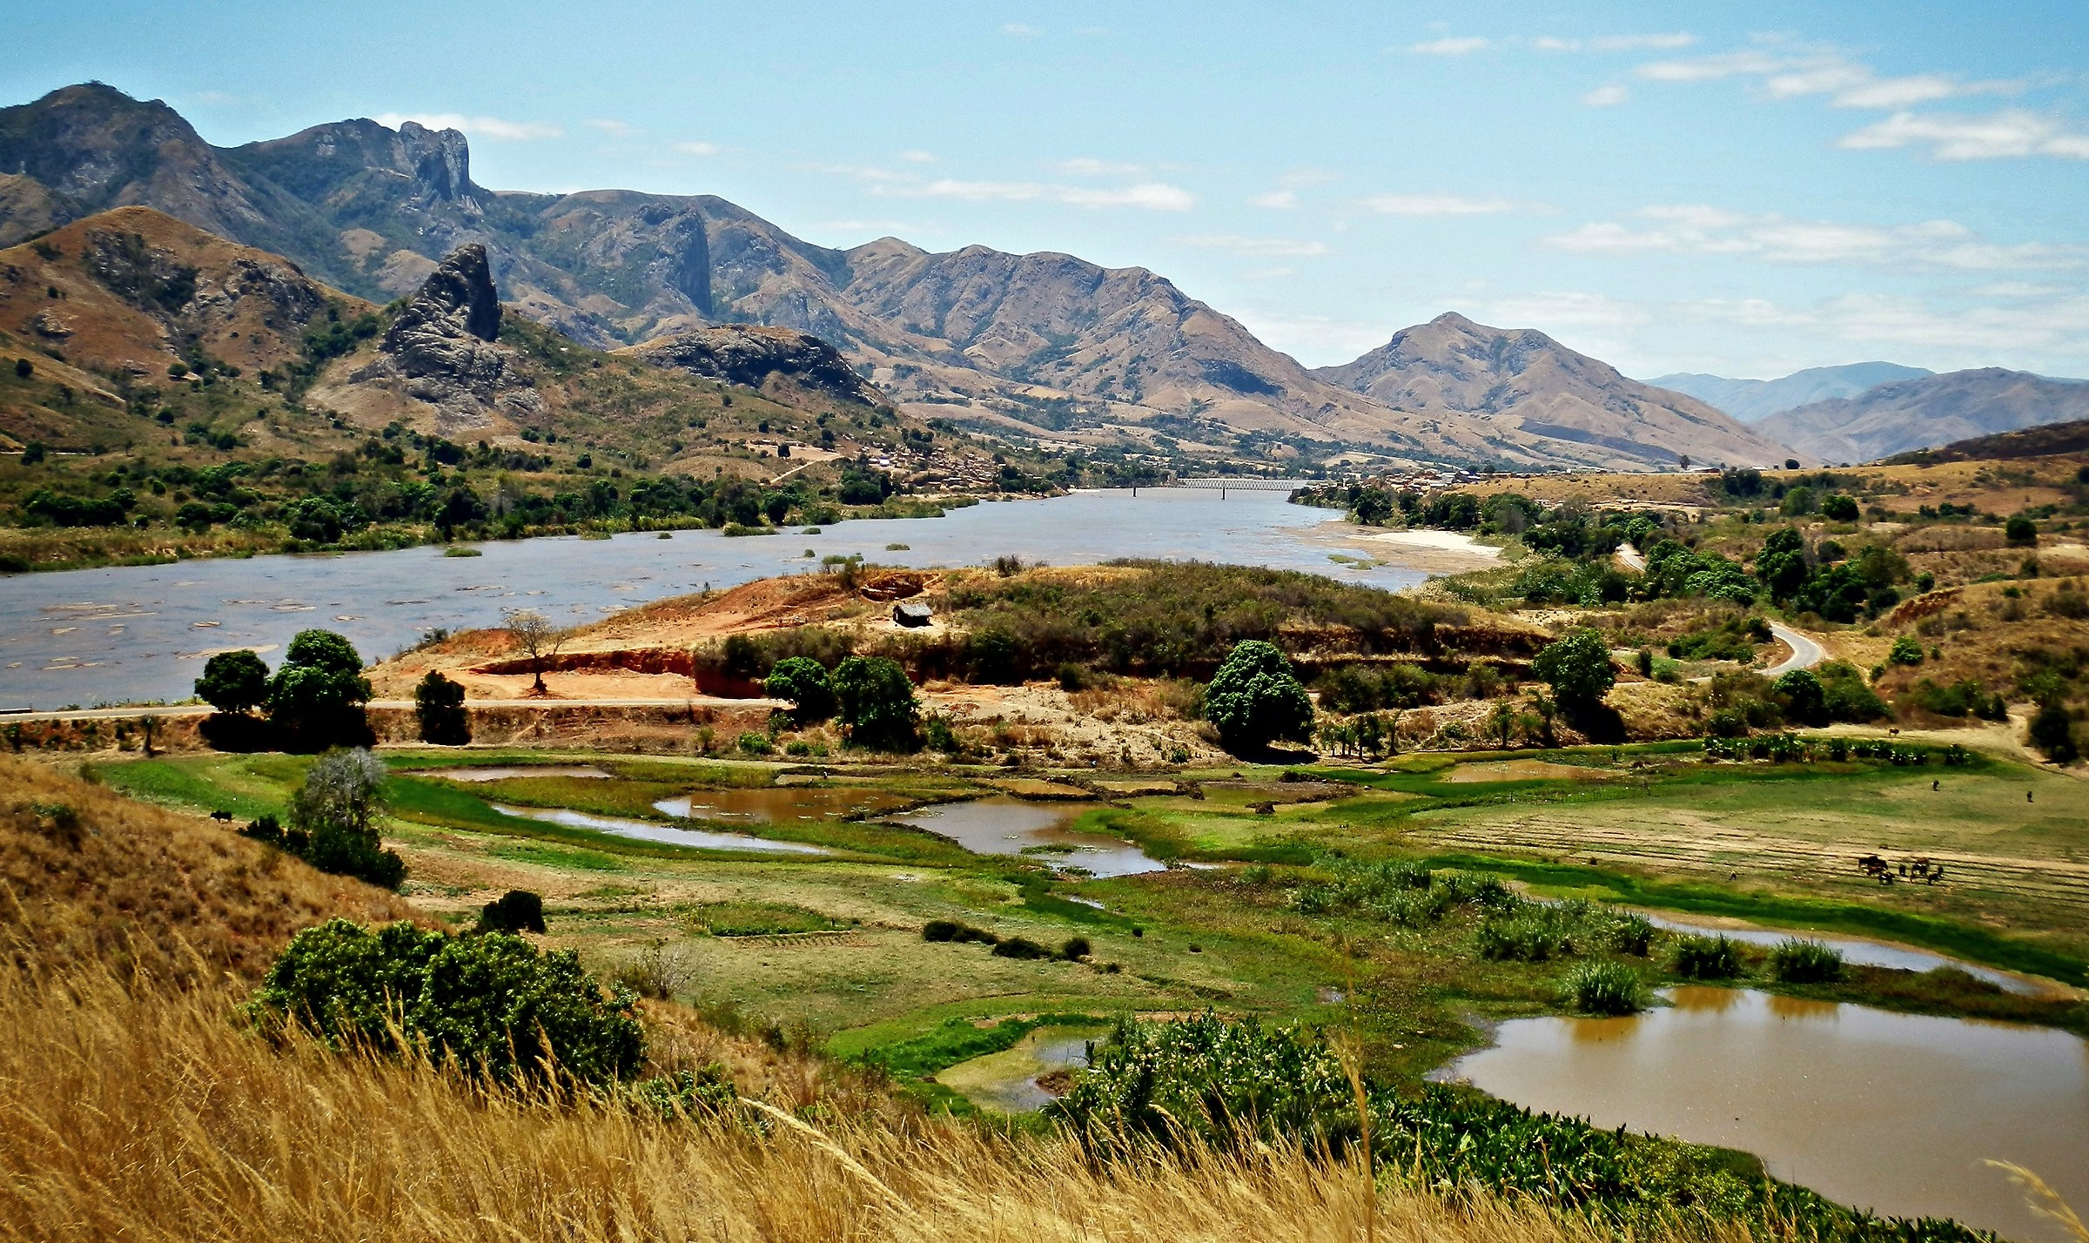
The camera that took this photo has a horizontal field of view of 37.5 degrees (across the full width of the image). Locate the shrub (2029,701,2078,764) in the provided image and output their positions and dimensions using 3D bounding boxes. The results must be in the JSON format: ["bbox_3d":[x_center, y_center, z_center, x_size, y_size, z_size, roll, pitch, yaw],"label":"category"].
[{"bbox_3d":[134.360,14.680,410.000,6.740,8.520,6.740,0,4,0],"label":"shrub"}]

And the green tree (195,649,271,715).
[{"bbox_3d":[-104.100,7.850,395.000,9.430,8.210,9.430,0,4,0],"label":"green tree"}]

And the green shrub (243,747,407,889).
[{"bbox_3d":[-59.630,16.230,255.000,13.660,11.530,10.240,0,4,0],"label":"green shrub"}]

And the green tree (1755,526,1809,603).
[{"bbox_3d":[153.400,-11.880,640.000,11.200,15.630,11.200,0,4,0],"label":"green tree"}]

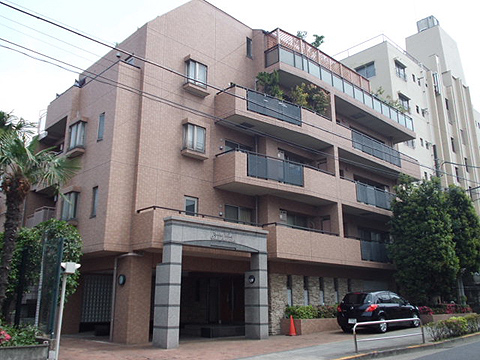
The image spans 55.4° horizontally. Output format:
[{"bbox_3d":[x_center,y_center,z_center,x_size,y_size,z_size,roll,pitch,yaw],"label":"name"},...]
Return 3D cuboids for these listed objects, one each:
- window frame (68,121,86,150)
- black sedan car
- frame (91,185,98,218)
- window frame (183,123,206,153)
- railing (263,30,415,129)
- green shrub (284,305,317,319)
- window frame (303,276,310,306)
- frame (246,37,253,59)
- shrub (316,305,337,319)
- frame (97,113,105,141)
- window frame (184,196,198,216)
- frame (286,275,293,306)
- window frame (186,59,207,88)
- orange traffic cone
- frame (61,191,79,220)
[{"bbox_3d":[-6.359,-1.709,17.908,0.240,1.030,1.000,14,-19,-42],"label":"window frame"},{"bbox_3d":[5.811,5.360,18.849,4.220,1.520,1.700,11,-19,-42],"label":"black sedan car"},{"bbox_3d":[-5.181,0.811,16.442,0.100,1.080,0.400,14,-21,-42],"label":"frame"},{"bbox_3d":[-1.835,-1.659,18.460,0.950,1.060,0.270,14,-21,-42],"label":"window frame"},{"bbox_3d":[6.179,-4.956,25.441,13.000,1.740,0.900,14,-19,-42],"label":"railing"},{"bbox_3d":[2.457,5.269,18.208,1.150,0.550,0.750,14,-21,-42],"label":"green shrub"},{"bbox_3d":[2.812,4.741,19.404,0.350,1.260,0.120,14,-19,-42],"label":"window frame"},{"bbox_3d":[0.431,-6.394,22.331,0.400,1.060,0.100,14,-21,-42],"label":"frame"},{"bbox_3d":[3.598,5.492,19.134,1.150,0.550,0.650,14,-19,-42],"label":"shrub"},{"bbox_3d":[-5.160,-1.957,17.178,0.100,1.090,0.430,14,-21,-42],"label":"frame"},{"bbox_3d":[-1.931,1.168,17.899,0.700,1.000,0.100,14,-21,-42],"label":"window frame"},{"bbox_3d":[2.024,4.550,18.675,0.320,1.260,0.120,14,-19,-42],"label":"frame"},{"bbox_3d":[-1.795,-4.267,18.668,0.950,1.040,0.240,14,-19,-42],"label":"window frame"},{"bbox_3d":[1.935,5.398,16.949,0.290,0.720,0.290,14,-19,-42],"label":"orange traffic cone"},{"bbox_3d":[-6.453,1.077,17.436,0.270,1.080,0.850,14,-21,-42],"label":"frame"}]

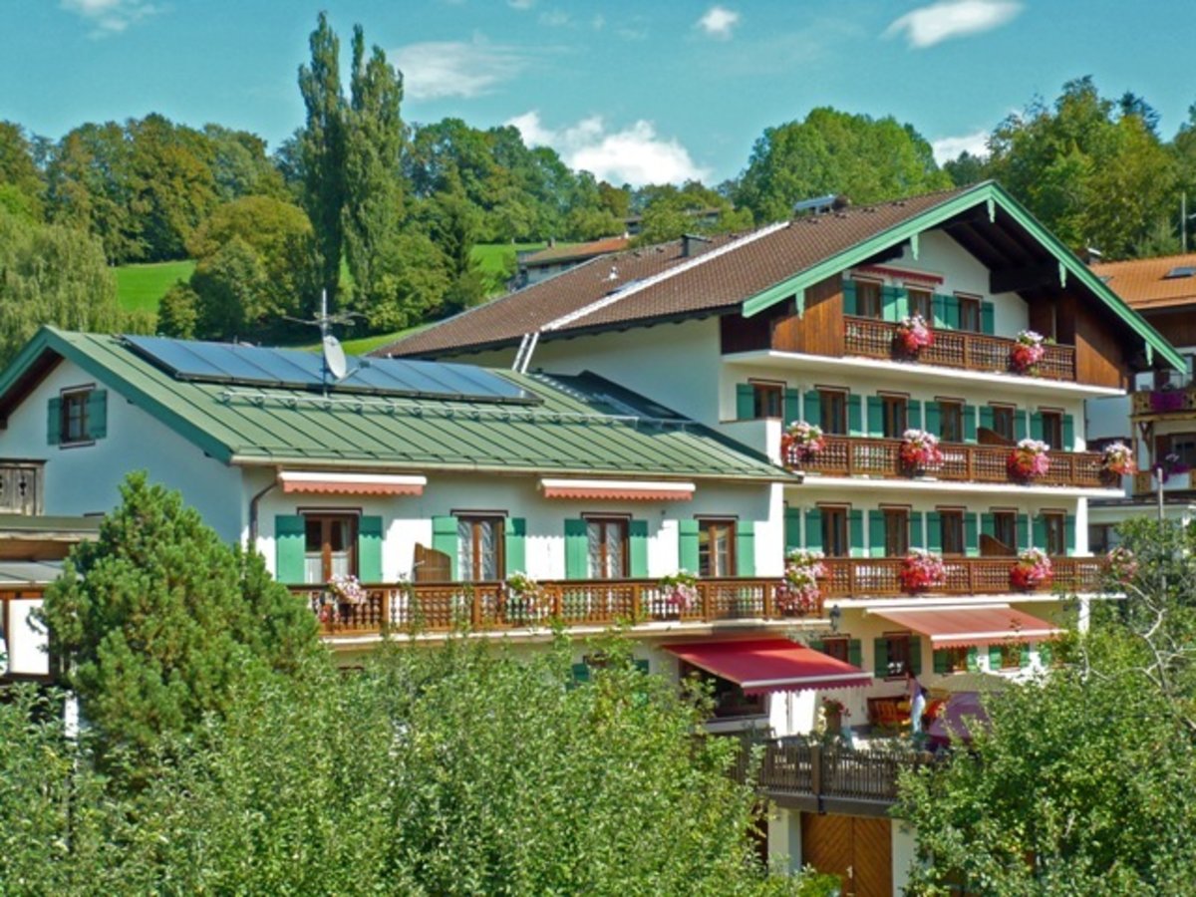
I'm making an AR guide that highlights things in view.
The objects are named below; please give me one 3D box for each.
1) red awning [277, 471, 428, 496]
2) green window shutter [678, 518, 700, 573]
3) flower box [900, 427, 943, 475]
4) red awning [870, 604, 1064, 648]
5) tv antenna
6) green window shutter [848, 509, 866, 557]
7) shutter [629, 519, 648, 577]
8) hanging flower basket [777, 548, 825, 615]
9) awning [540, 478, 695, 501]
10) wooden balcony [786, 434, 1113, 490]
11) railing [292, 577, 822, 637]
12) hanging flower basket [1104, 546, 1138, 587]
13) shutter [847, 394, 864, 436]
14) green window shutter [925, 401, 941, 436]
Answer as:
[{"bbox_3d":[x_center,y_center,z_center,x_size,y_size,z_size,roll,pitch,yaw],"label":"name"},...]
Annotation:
[{"bbox_3d":[-4.322,0.630,32.627,3.110,0.360,0.420,3,-4,-43],"label":"red awning"},{"bbox_3d":[1.982,2.544,39.720,0.609,2.027,0.063,3,-5,-44],"label":"green window shutter"},{"bbox_3d":[7.888,0.085,45.364,0.966,1.008,0.735,3,-5,-44],"label":"flower box"},{"bbox_3d":[9.015,4.275,45.139,5.827,0.903,1.995,3,-5,-44],"label":"red awning"},{"bbox_3d":[-5.269,-2.050,36.200,1.550,2.050,1.200,-1,-3,17],"label":"tv antenna"},{"bbox_3d":[6.196,2.494,44.605,0.530,2.000,0.050,3,-4,-43],"label":"green window shutter"},{"bbox_3d":[0.833,2.439,37.655,0.540,2.000,0.050,3,-5,-43],"label":"shutter"},{"bbox_3d":[4.295,2.804,39.316,0.891,1.366,0.743,3,-4,-43],"label":"hanging flower basket"},{"bbox_3d":[0.371,0.841,37.045,4.220,0.370,0.420,3,-4,-43],"label":"awning"},{"bbox_3d":[8.890,0.405,47.462,14.227,0.976,1.470,3,-5,-44],"label":"wooden balcony"},{"bbox_3d":[-0.561,3.023,36.445,14.018,0.913,1.260,3,-5,-44],"label":"railing"},{"bbox_3d":[13.913,3.137,49.563,0.980,1.030,0.820,3,-5,-43],"label":"hanging flower basket"},{"bbox_3d":[6.390,-0.281,46.110,0.651,2.090,0.063,3,-5,-44],"label":"shutter"},{"bbox_3d":[8.413,-0.153,46.831,0.550,2.000,0.050,3,-4,-43],"label":"green window shutter"}]

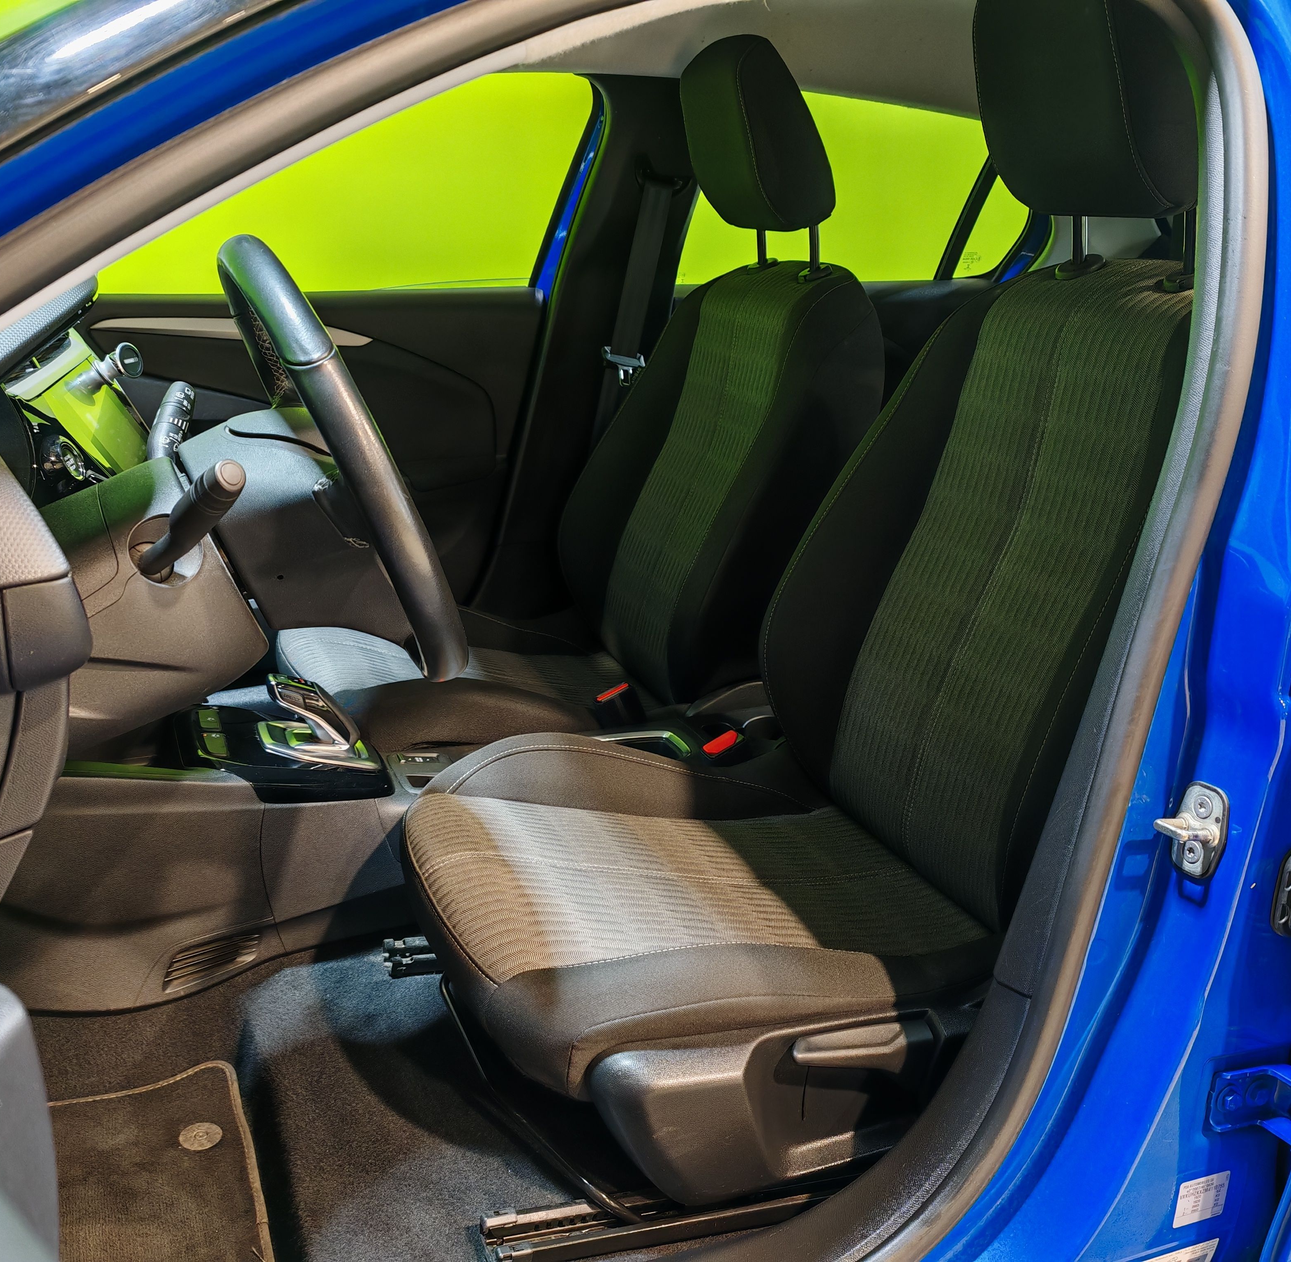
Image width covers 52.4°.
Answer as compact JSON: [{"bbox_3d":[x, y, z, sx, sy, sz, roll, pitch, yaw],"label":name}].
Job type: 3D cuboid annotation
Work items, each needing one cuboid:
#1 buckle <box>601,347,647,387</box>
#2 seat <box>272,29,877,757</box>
[{"bbox_3d":[-0.034,-0.402,1.998,0.066,0.054,0.020,8,14,-25],"label":"buckle"},{"bbox_3d":[-0.101,-0.283,1.764,0.810,1.000,0.530,-5,19,-21],"label":"seat"}]

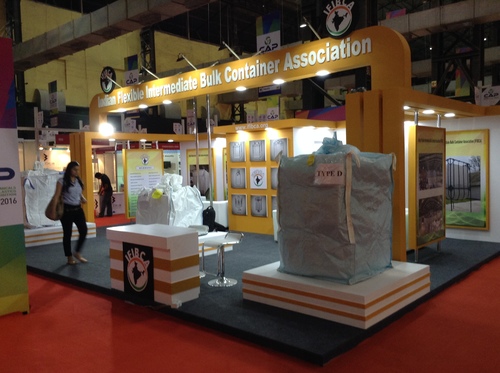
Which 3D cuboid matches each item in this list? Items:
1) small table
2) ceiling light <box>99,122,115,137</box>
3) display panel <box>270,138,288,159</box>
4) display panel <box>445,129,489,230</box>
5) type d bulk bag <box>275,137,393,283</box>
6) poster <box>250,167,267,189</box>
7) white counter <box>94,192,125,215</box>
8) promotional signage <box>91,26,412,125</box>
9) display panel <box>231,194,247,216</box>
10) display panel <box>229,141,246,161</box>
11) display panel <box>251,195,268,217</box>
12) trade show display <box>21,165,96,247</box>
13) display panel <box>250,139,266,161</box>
[{"bbox_3d":[-1.188,0.921,5.788,1.252,0.754,0.472,1,5,43],"label":"small table"},{"bbox_3d":[-3.364,-1.325,11.173,0.277,0.288,0.257,1,4,43],"label":"ceiling light"},{"bbox_3d":[0.583,-0.743,9.721,0.435,0.448,0.041,1,4,43],"label":"display panel"},{"bbox_3d":[3.778,-0.119,8.817,1.196,1.790,0.082,1,4,43],"label":"display panel"},{"bbox_3d":[0.948,0.203,5.319,0.955,1.474,0.924,1,4,43],"label":"type d bulk bag"},{"bbox_3d":[0.171,-0.174,9.954,0.446,0.446,0.036,1,5,43],"label":"poster"},{"bbox_3d":[-4.487,0.566,15.747,0.500,0.745,1.120,1,4,42],"label":"white counter"},{"bbox_3d":[-0.888,-1.759,8.752,7.928,0.781,0.205,1,4,43],"label":"promotional signage"},{"bbox_3d":[-0.248,0.418,10.591,0.446,0.462,0.041,1,4,43],"label":"display panel"},{"bbox_3d":[-0.282,-0.755,10.533,0.446,0.448,0.041,1,4,43],"label":"display panel"},{"bbox_3d":[0.183,0.426,10.187,0.444,0.462,0.041,1,4,43],"label":"display panel"},{"bbox_3d":[-4.484,0.318,10.347,1.539,1.652,1.508,1,5,43],"label":"trade show display"},{"bbox_3d":[0.158,-0.733,9.914,0.441,0.441,0.036,1,5,43],"label":"display panel"}]

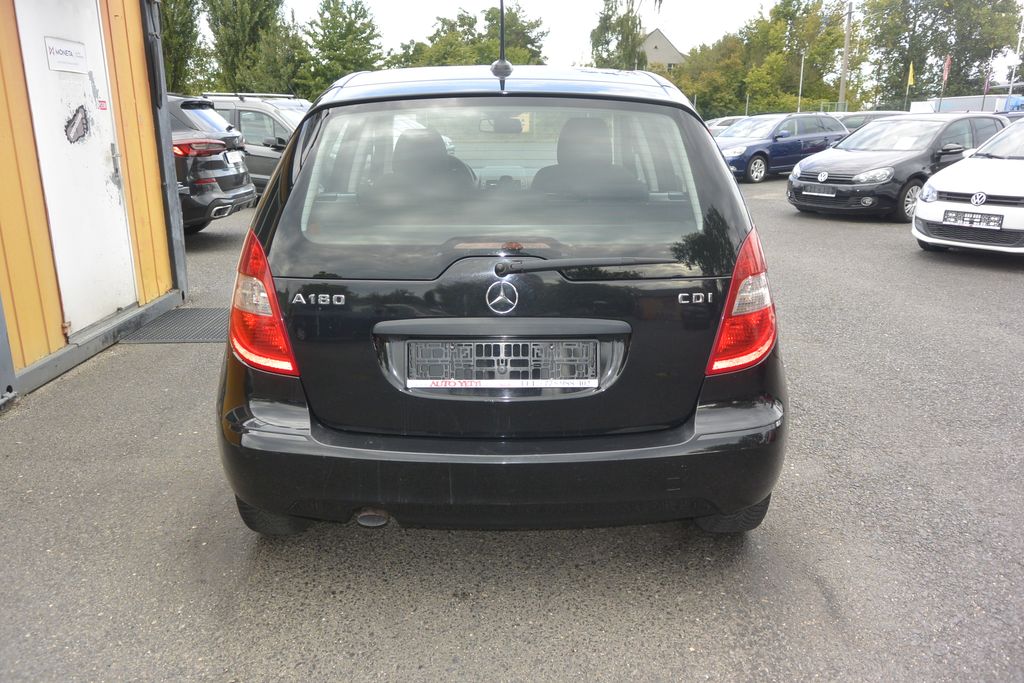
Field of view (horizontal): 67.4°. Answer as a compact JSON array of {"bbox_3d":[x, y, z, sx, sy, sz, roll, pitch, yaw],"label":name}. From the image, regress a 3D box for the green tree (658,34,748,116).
[{"bbox_3d":[9.300,-12.223,37.579,4.400,5.200,4.200,0,16,-1],"label":"green tree"}]

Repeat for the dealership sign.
[{"bbox_3d":[-2.700,-1.735,4.670,0.010,0.185,0.430,0,16,0],"label":"dealership sign"}]

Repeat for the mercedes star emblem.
[{"bbox_3d":[-0.026,-0.122,2.125,0.090,0.090,0.015,0,6,-1],"label":"mercedes star emblem"}]

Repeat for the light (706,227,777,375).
[{"bbox_3d":[0.680,-0.120,2.257,0.245,0.380,0.260,0,16,-1],"label":"light"}]

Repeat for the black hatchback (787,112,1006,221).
[{"bbox_3d":[6.000,-2.674,11.638,4.200,1.480,1.800,-10,19,-32],"label":"black hatchback"}]

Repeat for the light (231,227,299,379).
[{"bbox_3d":[-0.730,-0.116,2.259,0.245,0.380,0.260,0,16,-1],"label":"light"}]

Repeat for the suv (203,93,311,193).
[{"bbox_3d":[-3.400,-2.897,11.864,4.500,1.780,1.840,14,22,40],"label":"suv"}]

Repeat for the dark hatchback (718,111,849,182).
[{"bbox_3d":[6.240,-4.681,18.459,4.550,1.500,1.780,-11,19,-32],"label":"dark hatchback"}]

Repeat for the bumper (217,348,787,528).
[{"bbox_3d":[-0.028,0.316,2.370,1.730,0.470,0.430,0,16,-1],"label":"bumper"}]

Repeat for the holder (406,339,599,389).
[{"bbox_3d":[-0.026,0.062,2.160,0.535,0.135,0.025,0,16,-1],"label":"holder"}]

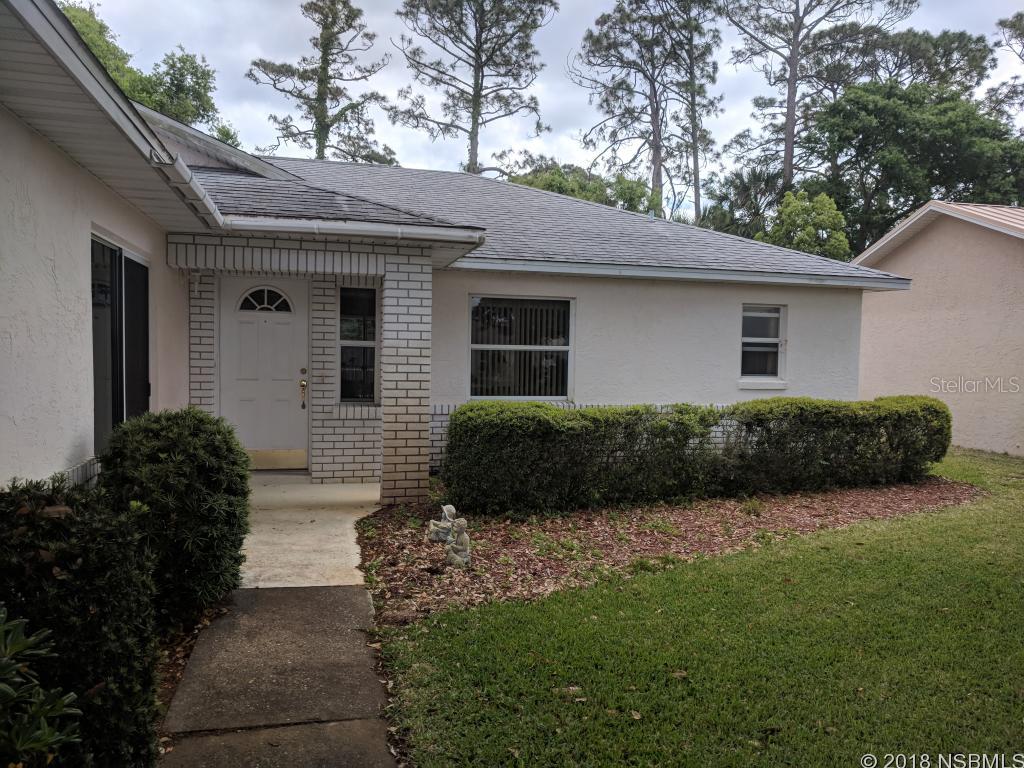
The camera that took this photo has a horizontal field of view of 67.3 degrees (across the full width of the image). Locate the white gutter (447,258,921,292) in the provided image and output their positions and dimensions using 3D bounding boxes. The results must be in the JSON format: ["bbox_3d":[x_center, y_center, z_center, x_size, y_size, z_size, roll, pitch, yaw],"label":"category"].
[{"bbox_3d":[2.363,-1.379,9.758,6.400,0.135,0.120,0,3,-15],"label":"white gutter"}]

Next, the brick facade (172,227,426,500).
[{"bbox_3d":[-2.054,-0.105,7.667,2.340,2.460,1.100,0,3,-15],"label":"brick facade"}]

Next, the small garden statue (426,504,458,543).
[{"bbox_3d":[-0.577,1.117,6.185,0.250,0.290,0.200,0,3,-15],"label":"small garden statue"}]

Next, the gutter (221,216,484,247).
[{"bbox_3d":[-1.303,-1.302,6.552,2.150,0.110,0.130,0,3,-15],"label":"gutter"}]

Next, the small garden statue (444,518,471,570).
[{"bbox_3d":[-0.393,1.128,5.499,0.190,0.340,0.170,0,3,-15],"label":"small garden statue"}]

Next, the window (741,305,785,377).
[{"bbox_3d":[3.424,-0.586,10.493,0.690,0.970,0.100,0,3,-15],"label":"window"}]

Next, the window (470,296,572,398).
[{"bbox_3d":[0.127,-0.446,9.620,1.350,1.250,0.100,0,3,-15],"label":"window"}]

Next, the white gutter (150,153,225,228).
[{"bbox_3d":[-2.094,-1.240,5.100,0.130,0.110,2.270,0,3,-15],"label":"white gutter"}]

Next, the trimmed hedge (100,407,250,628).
[{"bbox_3d":[-2.052,0.732,4.782,0.800,1.170,1.030,0,3,-15],"label":"trimmed hedge"}]

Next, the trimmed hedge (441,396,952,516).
[{"bbox_3d":[2.330,0.676,8.596,6.450,1.020,1.120,0,3,-19],"label":"trimmed hedge"}]

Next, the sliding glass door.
[{"bbox_3d":[-2.757,0.060,5.456,0.120,2.040,1.850,0,3,-15],"label":"sliding glass door"}]

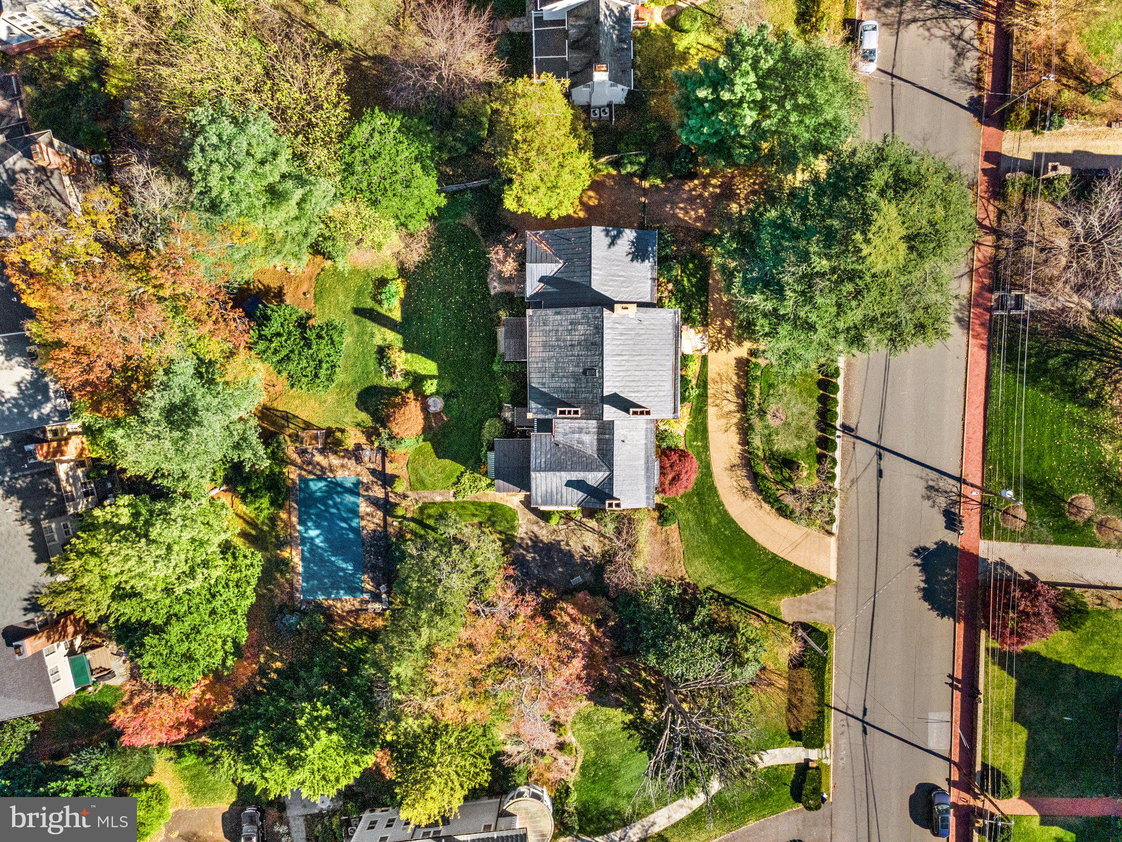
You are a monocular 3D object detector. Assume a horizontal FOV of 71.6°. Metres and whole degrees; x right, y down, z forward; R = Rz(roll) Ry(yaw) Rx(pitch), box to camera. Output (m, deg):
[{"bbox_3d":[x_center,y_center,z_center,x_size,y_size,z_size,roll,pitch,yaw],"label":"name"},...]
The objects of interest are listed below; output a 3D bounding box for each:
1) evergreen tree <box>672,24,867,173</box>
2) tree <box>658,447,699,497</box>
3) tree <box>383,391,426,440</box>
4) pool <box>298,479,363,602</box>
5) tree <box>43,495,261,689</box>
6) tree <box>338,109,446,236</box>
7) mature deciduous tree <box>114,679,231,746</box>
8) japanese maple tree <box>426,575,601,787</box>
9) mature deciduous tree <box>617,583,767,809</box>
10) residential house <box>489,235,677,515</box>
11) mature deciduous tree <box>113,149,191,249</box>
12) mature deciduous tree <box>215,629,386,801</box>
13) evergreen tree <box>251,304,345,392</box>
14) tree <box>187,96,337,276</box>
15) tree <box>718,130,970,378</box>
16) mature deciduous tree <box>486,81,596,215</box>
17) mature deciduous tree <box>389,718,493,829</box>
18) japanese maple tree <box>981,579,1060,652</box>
[{"bbox_3d":[17.196,-26.573,65.590,15.300,17.000,10.440,0,94,1],"label":"evergreen tree"},{"bbox_3d":[11.159,4.894,74.377,3.990,3.500,4.670,0,94,1],"label":"tree"},{"bbox_3d":[-15.340,-0.560,76.300,4.220,3.400,4.830,0,91,0],"label":"tree"},{"bbox_3d":[-22.787,11.574,77.809,6.080,1.500,12.120,-1,94,1],"label":"pool"},{"bbox_3d":[-35.680,15.160,70.220,18.090,16.000,17.400,0,91,0],"label":"tree"},{"bbox_3d":[-15.300,-22.410,71.690,9.360,12.000,10.390,0,91,0],"label":"tree"},{"bbox_3d":[-37.300,27.390,75.390,11.480,6.000,7.520,0,91,0],"label":"mature deciduous tree"},{"bbox_3d":[-4.166,23.099,70.468,16.340,14.000,18.390,0,94,1],"label":"japanese maple tree"},{"bbox_3d":[11.552,23.980,69.531,12.820,15.500,17.960,0,94,1],"label":"mature deciduous tree"},{"bbox_3d":[1.949,-4.481,69.433,16.940,12.500,24.170,0,94,1],"label":"residential house"},{"bbox_3d":[-37.090,-20.260,72.220,6.050,11.000,7.470,0,91,0],"label":"mature deciduous tree"},{"bbox_3d":[-23.450,26.640,71.380,14.940,14.000,14.230,0,91,0],"label":"mature deciduous tree"},{"bbox_3d":[-24.340,-6.701,71.700,7.870,8.500,7.970,0,94,1],"label":"evergreen tree"},{"bbox_3d":[-26.590,-20.380,69.220,11.250,17.000,13.400,0,91,0],"label":"tree"},{"bbox_3d":[24.710,-14.490,69.300,21.570,17.000,19.990,0,91,0],"label":"tree"},{"bbox_3d":[-1.749,-22.576,65.372,8.930,18.500,8.830,0,94,1],"label":"mature deciduous tree"},{"bbox_3d":[-10.714,32.235,71.880,9.120,12.500,7.500,0,94,1],"label":"mature deciduous tree"},{"bbox_3d":[44.160,18.680,75.120,6.990,6.300,6.750,0,91,0],"label":"japanese maple tree"}]

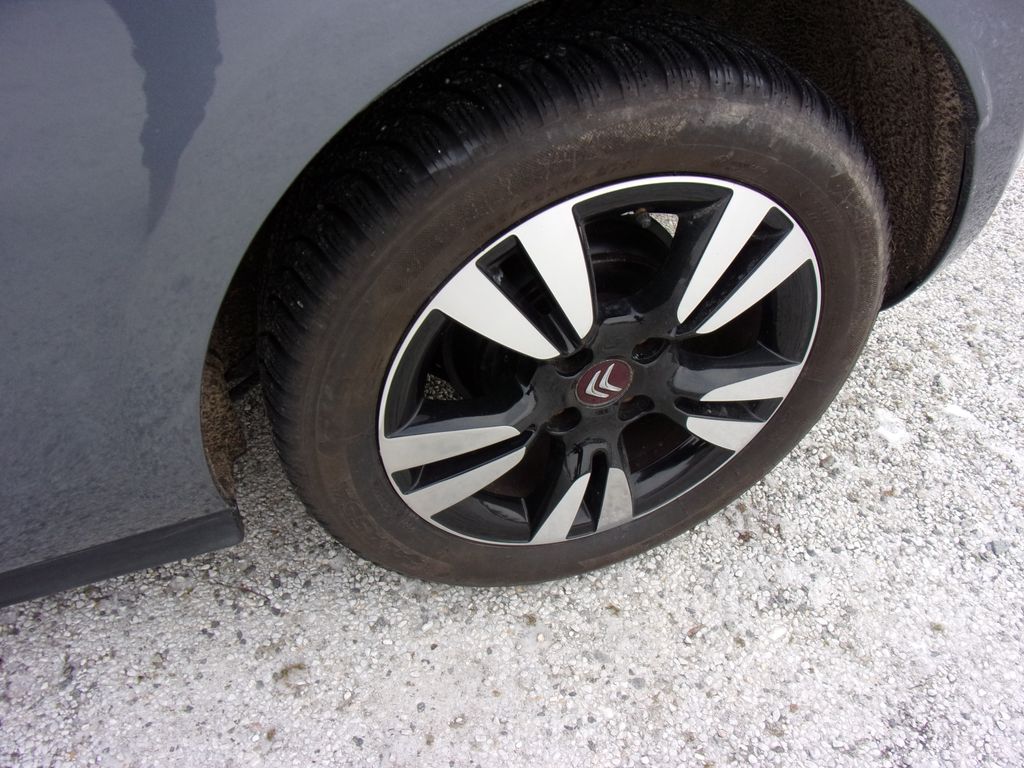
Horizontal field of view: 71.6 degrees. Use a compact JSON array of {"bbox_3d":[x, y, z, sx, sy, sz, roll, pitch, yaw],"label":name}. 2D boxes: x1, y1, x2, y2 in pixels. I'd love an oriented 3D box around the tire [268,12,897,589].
[{"bbox_3d":[0.067,-0.046,0.728,0.620,0.615,0.200,-13,44,-13],"label":"tire"}]

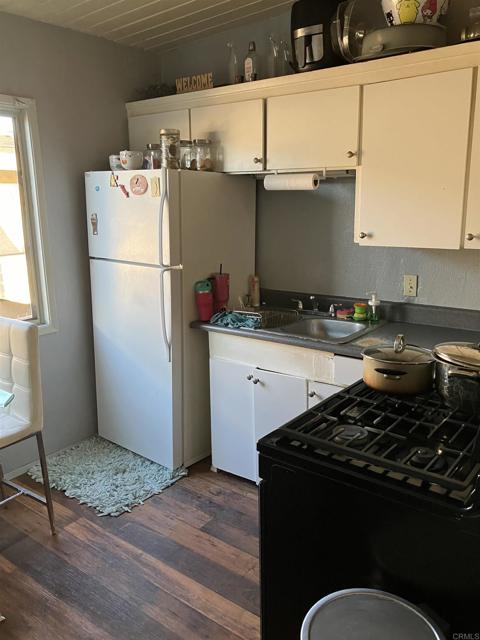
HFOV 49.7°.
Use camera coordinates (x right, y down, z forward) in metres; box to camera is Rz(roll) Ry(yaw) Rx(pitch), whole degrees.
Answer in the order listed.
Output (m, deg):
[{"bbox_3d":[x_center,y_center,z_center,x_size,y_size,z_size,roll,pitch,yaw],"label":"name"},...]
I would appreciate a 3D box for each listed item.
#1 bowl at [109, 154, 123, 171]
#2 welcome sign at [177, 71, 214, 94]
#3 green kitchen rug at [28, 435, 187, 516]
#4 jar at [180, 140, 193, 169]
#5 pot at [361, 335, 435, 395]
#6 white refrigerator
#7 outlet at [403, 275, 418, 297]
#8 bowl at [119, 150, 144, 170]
[{"bbox_3d":[-0.691,-0.884,2.949,0.110,0.101,0.110,-1,13,0],"label":"bowl"},{"bbox_3d":[-0.258,-1.375,3.015,0.278,0.086,0.018,8,16,35],"label":"welcome sign"},{"bbox_3d":[-0.775,0.880,3.019,0.752,0.030,0.577,9,14,35],"label":"green kitchen rug"},{"bbox_3d":[-0.307,-0.900,2.867,0.110,0.176,0.110,-1,13,0],"label":"jar"},{"bbox_3d":[0.528,0.131,1.720,0.245,0.170,0.310,6,13,25],"label":"pot"},{"bbox_3d":[-0.429,-0.031,3.307,0.736,1.711,0.759,10,15,40],"label":"white refrigerator"},{"bbox_3d":[0.927,-0.184,2.811,0.072,0.116,0.010,8,16,35],"label":"outlet"},{"bbox_3d":[-0.618,-0.895,2.961,0.132,0.115,0.132,1,11,0],"label":"bowl"}]

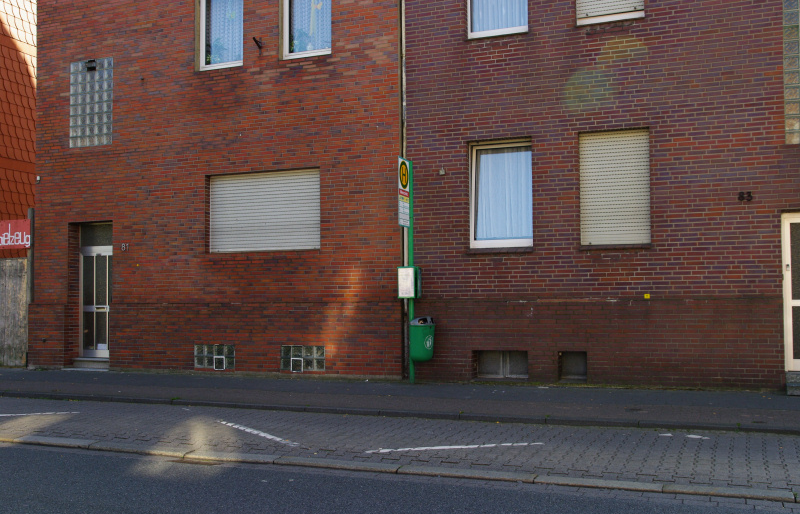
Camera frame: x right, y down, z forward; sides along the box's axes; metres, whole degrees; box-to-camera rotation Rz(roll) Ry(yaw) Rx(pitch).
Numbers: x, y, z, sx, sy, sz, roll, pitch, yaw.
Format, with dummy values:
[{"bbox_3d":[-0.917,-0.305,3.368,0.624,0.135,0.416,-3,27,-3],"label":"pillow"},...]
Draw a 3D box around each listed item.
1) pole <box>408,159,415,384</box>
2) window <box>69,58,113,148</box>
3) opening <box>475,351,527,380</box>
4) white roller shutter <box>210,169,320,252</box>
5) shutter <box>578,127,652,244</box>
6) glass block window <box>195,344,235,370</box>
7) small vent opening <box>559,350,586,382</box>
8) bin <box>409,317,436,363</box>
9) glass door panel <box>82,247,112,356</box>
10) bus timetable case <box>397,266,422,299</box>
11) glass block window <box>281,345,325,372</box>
[{"bbox_3d":[0.177,0.213,12.979,0.066,3.335,0.066,-1,-2,23],"label":"pole"},{"bbox_3d":[-5.604,-2.801,15.806,0.992,1.580,0.090,-1,-2,23],"label":"window"},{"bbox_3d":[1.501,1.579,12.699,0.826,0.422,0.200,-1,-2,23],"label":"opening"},{"bbox_3d":[-2.234,-0.757,14.435,2.196,1.319,0.050,-1,-2,23],"label":"white roller shutter"},{"bbox_3d":[3.025,-0.970,12.184,0.969,1.610,0.050,-1,-2,23],"label":"shutter"},{"bbox_3d":[-3.084,1.665,14.524,0.811,0.396,0.090,-1,-2,23],"label":"glass block window"},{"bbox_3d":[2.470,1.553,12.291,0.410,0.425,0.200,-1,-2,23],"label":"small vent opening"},{"bbox_3d":[0.316,1.220,12.821,0.310,0.666,0.410,-2,-3,42],"label":"bin"},{"bbox_3d":[-5.499,0.820,15.929,0.935,2.042,0.070,-1,-2,23],"label":"glass door panel"},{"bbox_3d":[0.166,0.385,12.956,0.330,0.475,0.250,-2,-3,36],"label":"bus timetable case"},{"bbox_3d":[-1.533,1.626,13.872,0.804,0.399,0.090,-1,-2,23],"label":"glass block window"}]

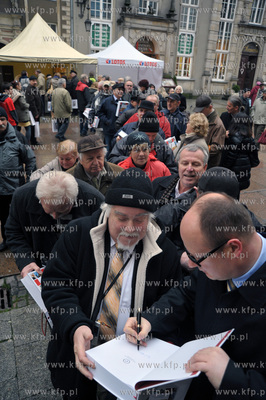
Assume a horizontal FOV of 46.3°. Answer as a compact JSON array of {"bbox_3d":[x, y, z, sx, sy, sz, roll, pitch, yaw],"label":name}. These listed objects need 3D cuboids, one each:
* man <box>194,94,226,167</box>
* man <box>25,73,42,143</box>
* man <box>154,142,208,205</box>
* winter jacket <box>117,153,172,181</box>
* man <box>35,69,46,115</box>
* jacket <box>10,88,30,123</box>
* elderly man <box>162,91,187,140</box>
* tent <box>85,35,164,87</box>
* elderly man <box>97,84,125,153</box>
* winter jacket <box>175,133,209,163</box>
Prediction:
[{"bbox_3d":[1.292,-0.860,5.353,0.410,1.760,0.520,14,27,24],"label":"man"},{"bbox_3d":[-2.658,-2.377,8.314,0.400,1.760,0.500,0,24,-5],"label":"man"},{"bbox_3d":[0.291,0.464,2.318,0.580,1.780,0.400,16,27,26],"label":"man"},{"bbox_3d":[0.047,-0.072,2.870,0.560,0.720,0.360,7,24,8],"label":"winter jacket"},{"bbox_3d":[-3.657,-4.221,12.328,0.400,1.740,0.500,0,24,-6],"label":"man"},{"bbox_3d":[-2.794,-2.366,7.740,0.370,0.800,0.460,-15,29,-33],"label":"jacket"},{"bbox_3d":[0.652,-0.975,5.551,0.580,1.780,0.380,14,27,24],"label":"elderly man"},{"bbox_3d":[-0.548,-6.139,15.103,3.000,3.240,3.000,-6,26,-19],"label":"tent"},{"bbox_3d":[-0.413,-1.599,6.794,0.600,1.800,0.420,-16,30,-35],"label":"elderly man"},{"bbox_3d":[0.774,-0.527,4.076,0.360,0.700,0.470,17,28,30],"label":"winter jacket"}]

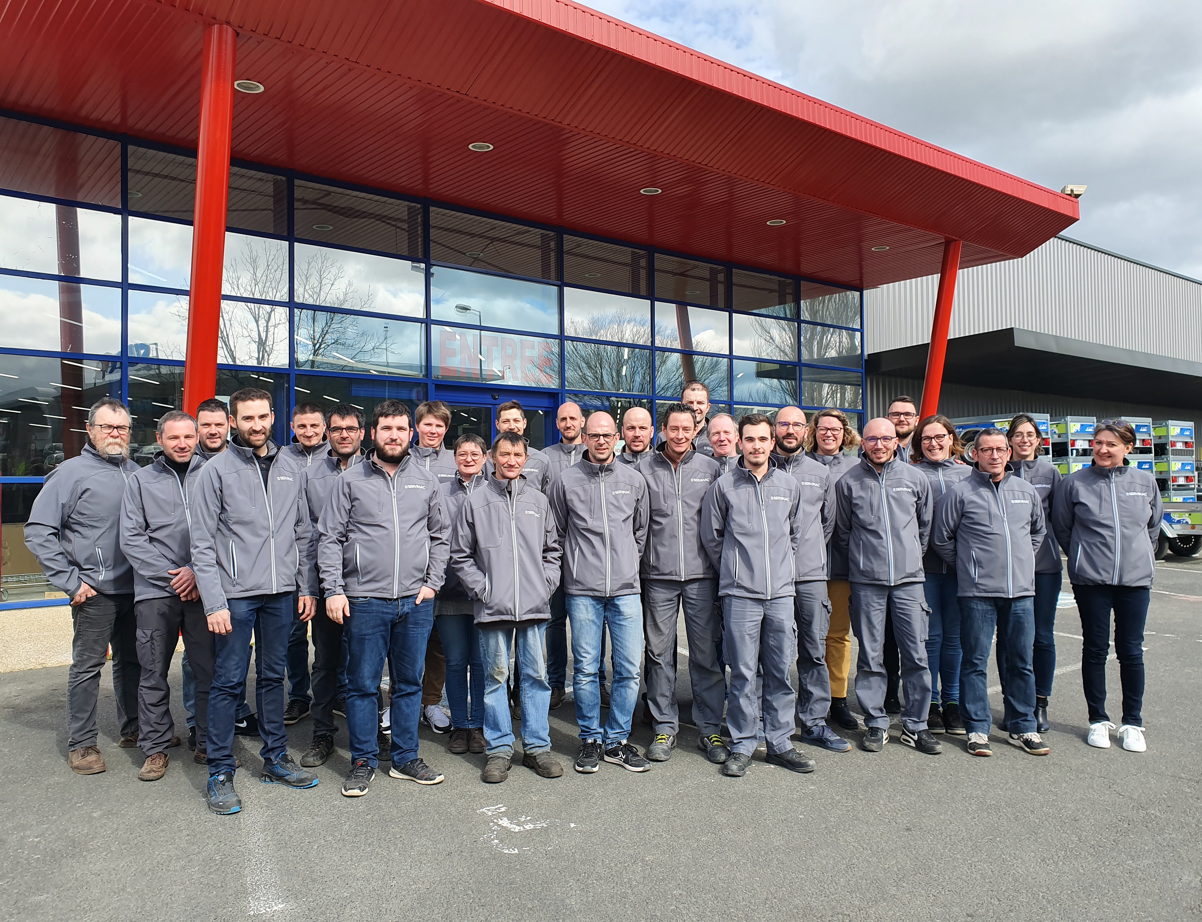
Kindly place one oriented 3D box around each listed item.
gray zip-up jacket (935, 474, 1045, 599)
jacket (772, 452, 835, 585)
[{"bbox_3d":[2.050,0.365,4.900,0.570,0.720,0.340,-1,-2,-3],"label":"gray zip-up jacket"},{"bbox_3d":[1.006,0.294,4.920,0.520,0.710,0.350,-1,-1,3],"label":"jacket"}]

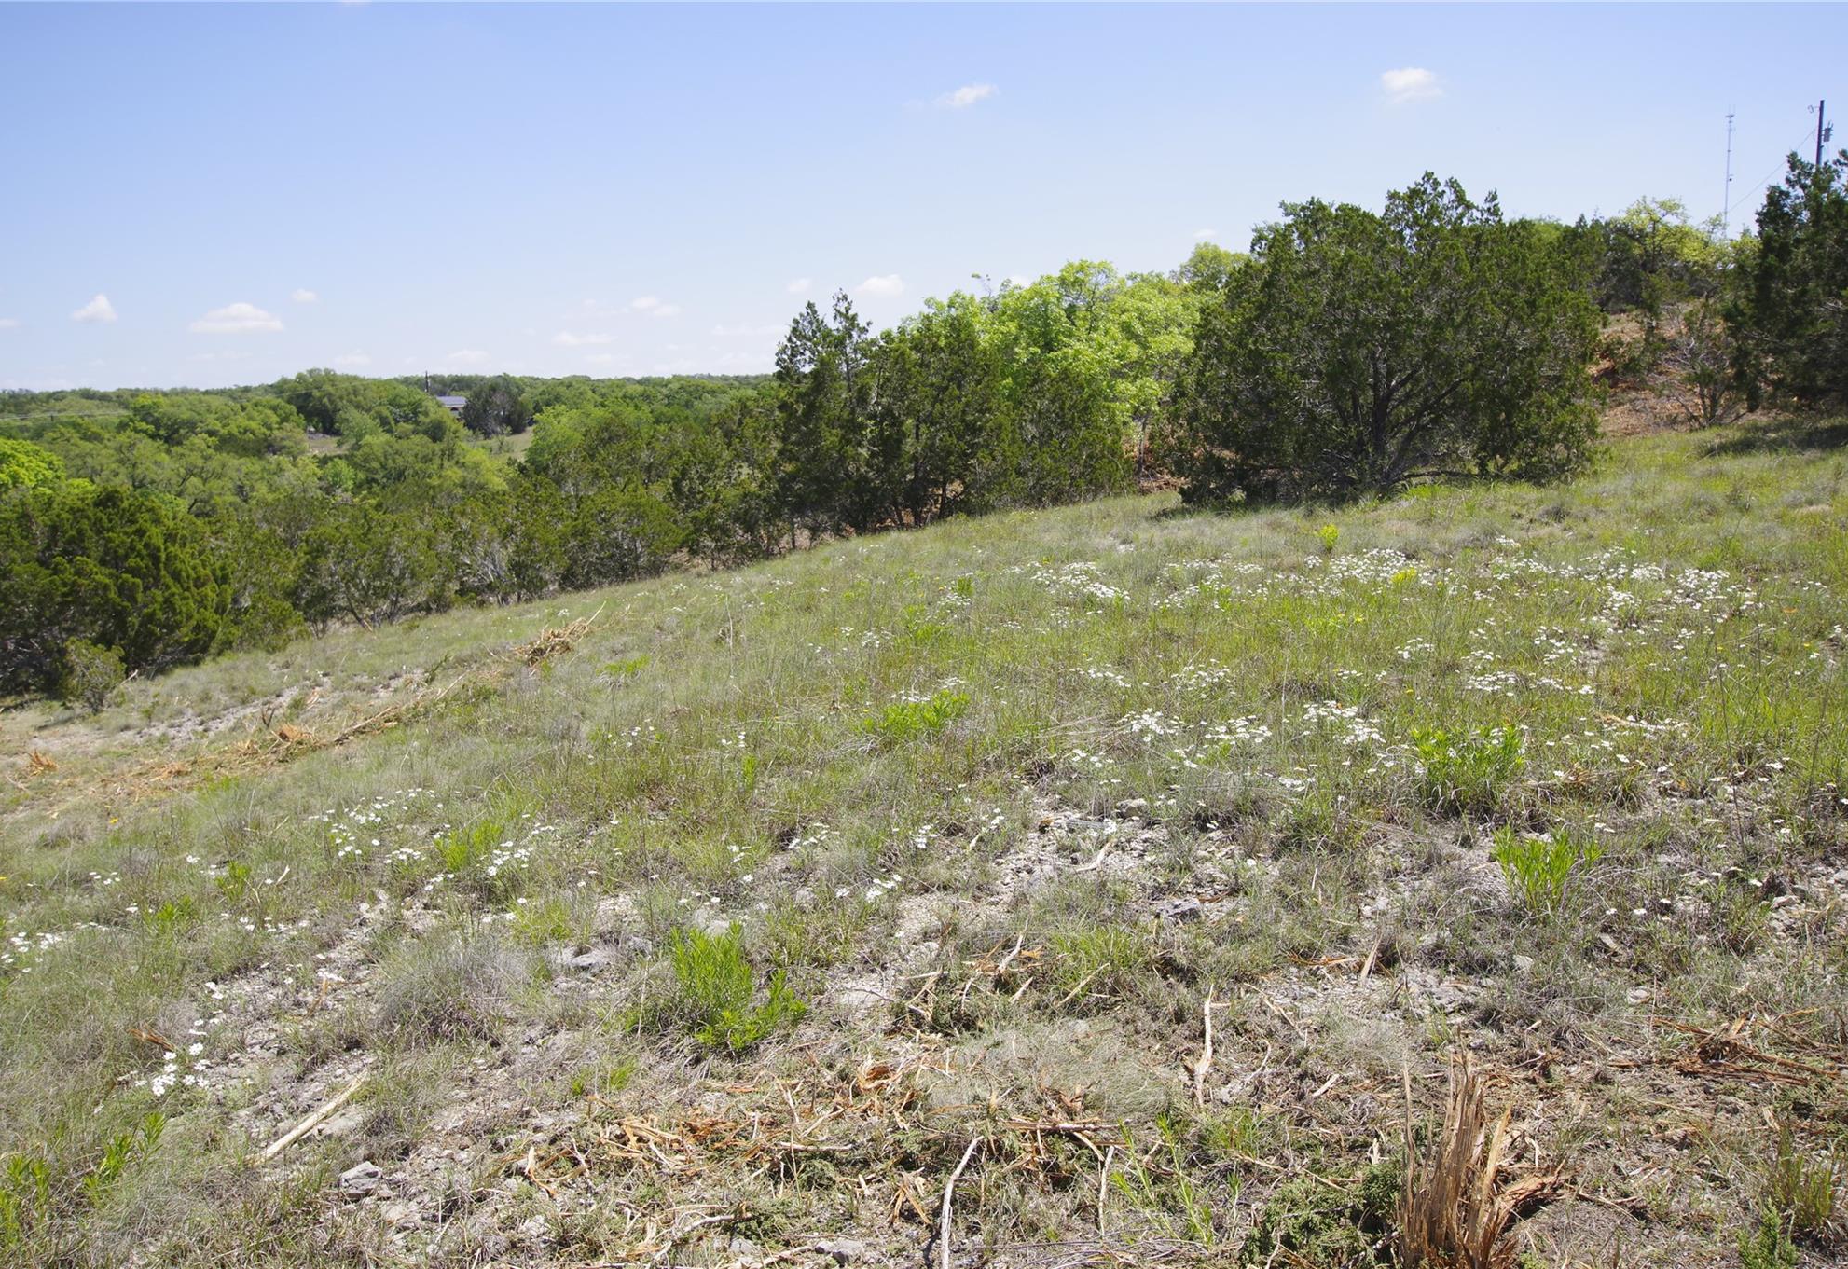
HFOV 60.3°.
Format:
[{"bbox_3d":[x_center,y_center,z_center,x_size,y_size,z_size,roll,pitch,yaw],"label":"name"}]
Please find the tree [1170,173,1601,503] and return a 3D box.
[{"bbox_3d":[5.954,-3.789,20.500,5.400,4.250,5.200,2,9,16],"label":"tree"}]

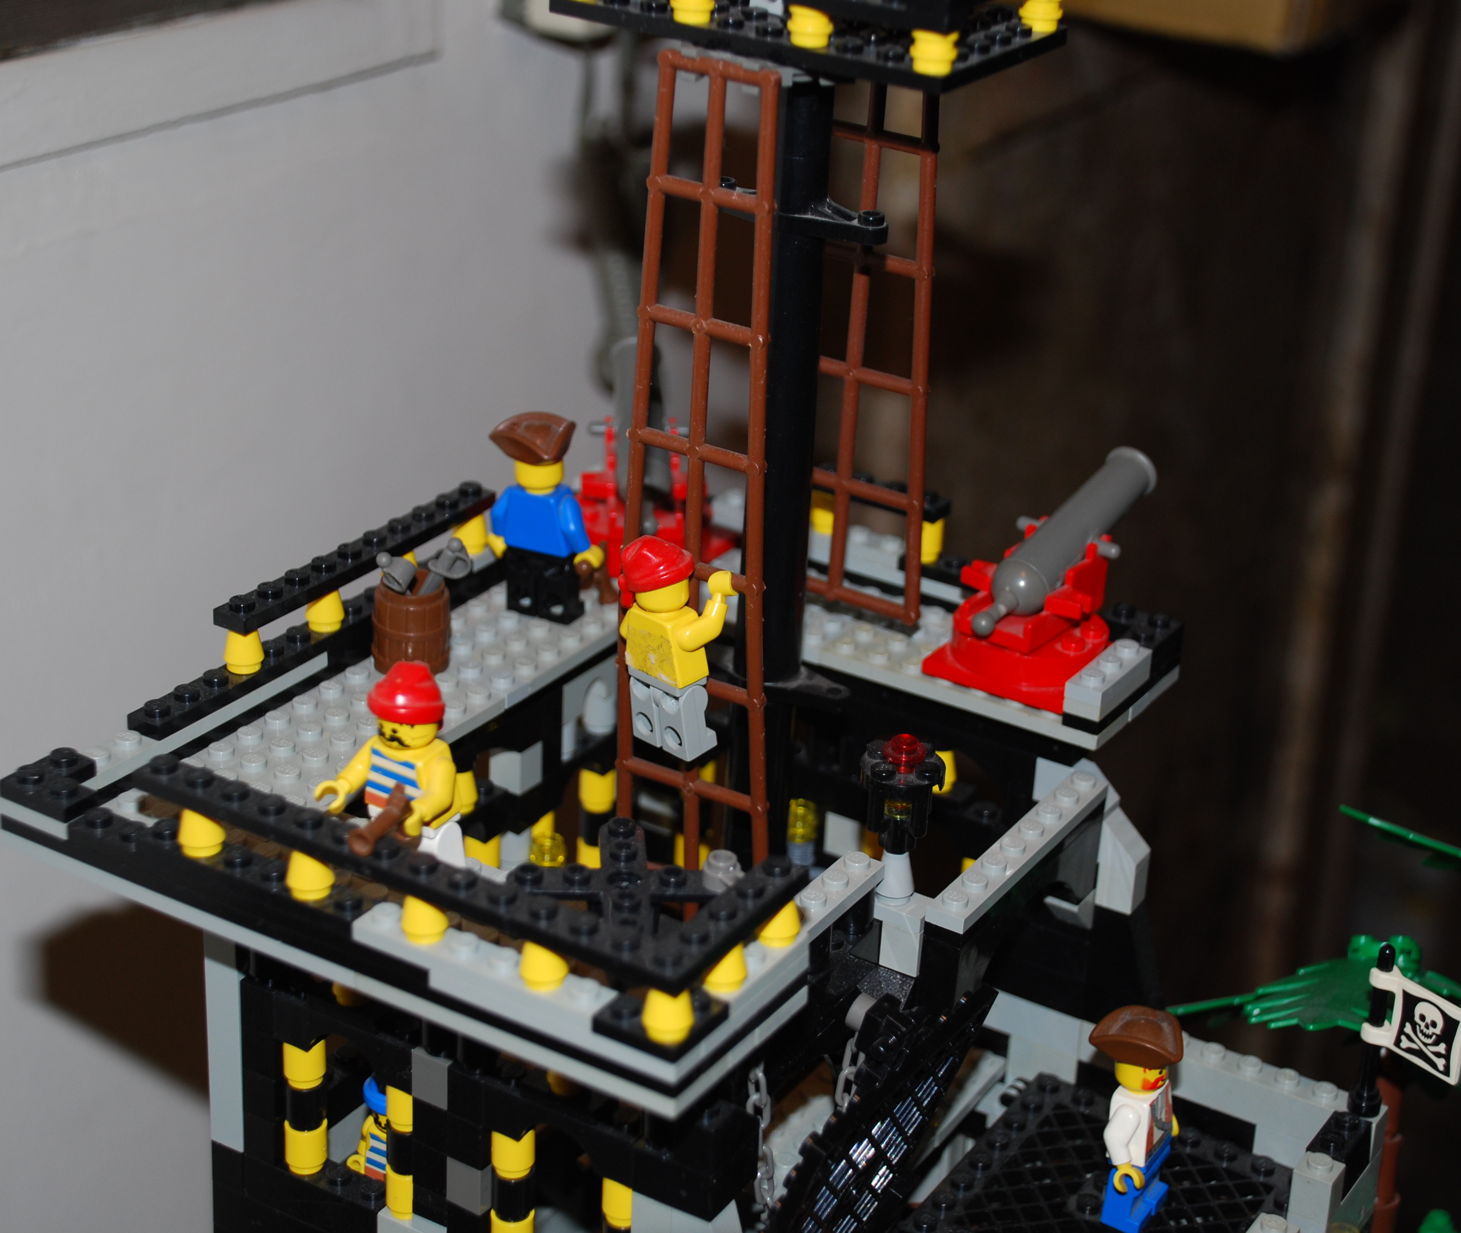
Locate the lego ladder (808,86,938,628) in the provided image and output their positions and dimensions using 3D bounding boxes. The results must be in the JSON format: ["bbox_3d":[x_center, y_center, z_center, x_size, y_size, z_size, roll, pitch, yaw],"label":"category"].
[{"bbox_3d":[0.026,-0.060,0.586,0.041,0.133,0.004,21,37,26],"label":"lego ladder"}]

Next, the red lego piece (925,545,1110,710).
[{"bbox_3d":[0.062,-0.003,0.590,0.032,0.029,0.032,17,29,28],"label":"red lego piece"}]

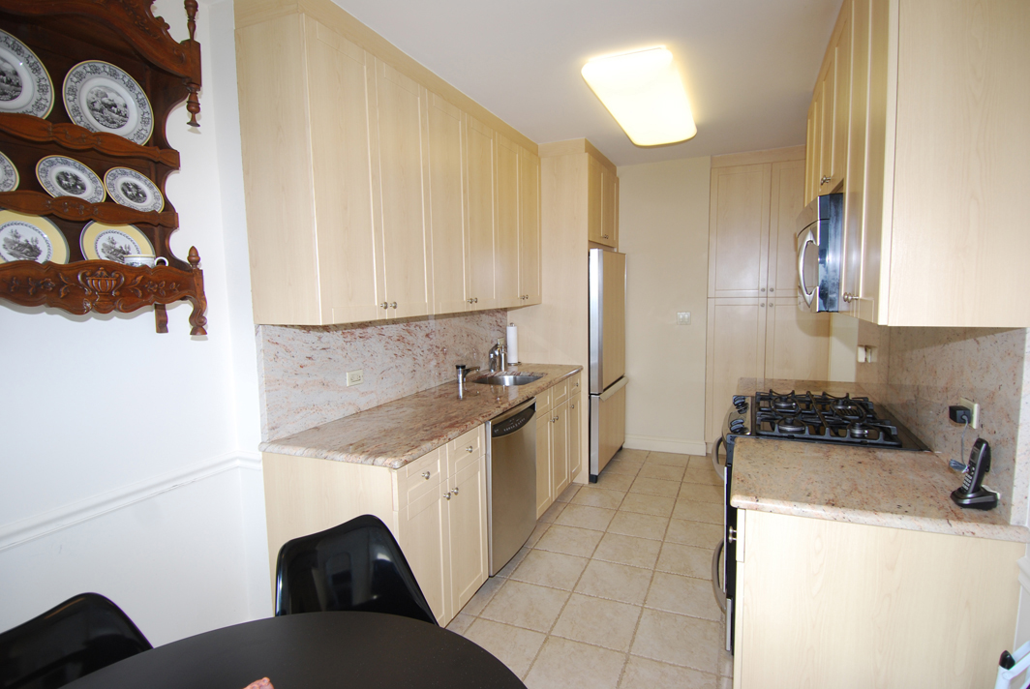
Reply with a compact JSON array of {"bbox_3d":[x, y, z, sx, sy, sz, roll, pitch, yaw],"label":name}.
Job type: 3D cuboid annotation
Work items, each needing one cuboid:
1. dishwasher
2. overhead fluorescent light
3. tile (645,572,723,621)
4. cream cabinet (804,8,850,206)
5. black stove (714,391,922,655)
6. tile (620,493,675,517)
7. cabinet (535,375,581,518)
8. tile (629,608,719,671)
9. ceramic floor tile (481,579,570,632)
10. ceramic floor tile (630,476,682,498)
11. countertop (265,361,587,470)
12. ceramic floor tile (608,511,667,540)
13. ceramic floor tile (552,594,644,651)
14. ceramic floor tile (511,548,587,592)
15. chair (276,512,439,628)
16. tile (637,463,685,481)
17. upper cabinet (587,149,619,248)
[{"bbox_3d":[-0.256,0.736,2.883,0.598,0.818,0.615,1,6,24],"label":"dishwasher"},{"bbox_3d":[0.801,-1.414,3.084,0.440,0.090,1.280,1,5,23],"label":"overhead fluorescent light"},{"bbox_3d":[0.821,1.214,2.479,0.334,0.010,0.330,1,6,24],"label":"tile"},{"bbox_3d":[1.487,-0.905,2.213,0.294,0.565,1.139,1,6,24],"label":"cream cabinet"},{"bbox_3d":[1.204,0.739,2.180,0.675,0.940,0.780,1,5,23],"label":"black stove"},{"bbox_3d":[0.917,1.105,3.544,0.332,0.010,0.336,1,5,23],"label":"tile"},{"bbox_3d":[0.045,0.657,3.599,0.575,0.821,0.913,1,6,24],"label":"cabinet"},{"bbox_3d":[0.681,1.235,2.160,0.334,0.015,0.334,1,6,24],"label":"tile"},{"bbox_3d":[0.056,1.221,2.410,0.332,0.010,0.336,1,5,23],"label":"ceramic floor tile"},{"bbox_3d":[1.050,1.071,3.851,0.334,0.010,0.330,1,6,24],"label":"ceramic floor tile"},{"bbox_3d":[-0.245,0.288,2.942,0.644,0.036,2.301,1,6,24],"label":"countertop"},{"bbox_3d":[0.780,1.135,3.227,0.332,0.010,0.336,1,5,23],"label":"ceramic floor tile"},{"bbox_3d":[0.371,1.242,2.308,0.334,0.010,0.330,1,6,24],"label":"ceramic floor tile"},{"bbox_3d":[0.196,1.192,2.738,0.334,0.015,0.334,1,6,24],"label":"ceramic floor tile"},{"bbox_3d":[-0.374,0.919,1.239,0.490,0.810,0.530,-4,6,-28],"label":"chair"},{"bbox_3d":[1.179,1.031,4.144,0.334,0.015,0.334,1,6,24],"label":"tile"},{"bbox_3d":[0.427,-1.127,4.286,0.640,0.626,0.952,1,6,24],"label":"upper cabinet"}]

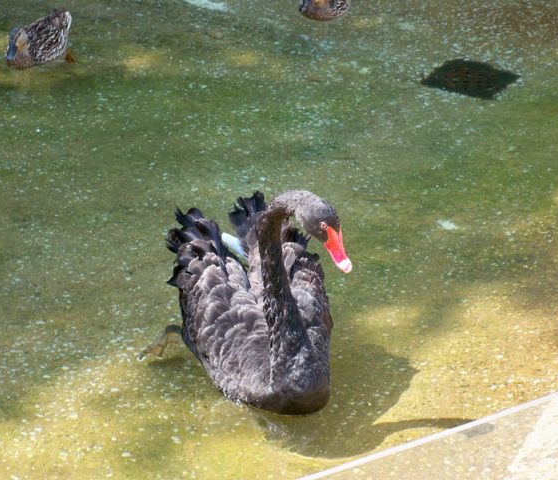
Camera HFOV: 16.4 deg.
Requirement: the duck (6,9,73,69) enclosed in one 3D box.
[{"bbox_3d":[-0.796,-0.673,6.455,0.160,0.175,0.380,10,28,20],"label":"duck"}]

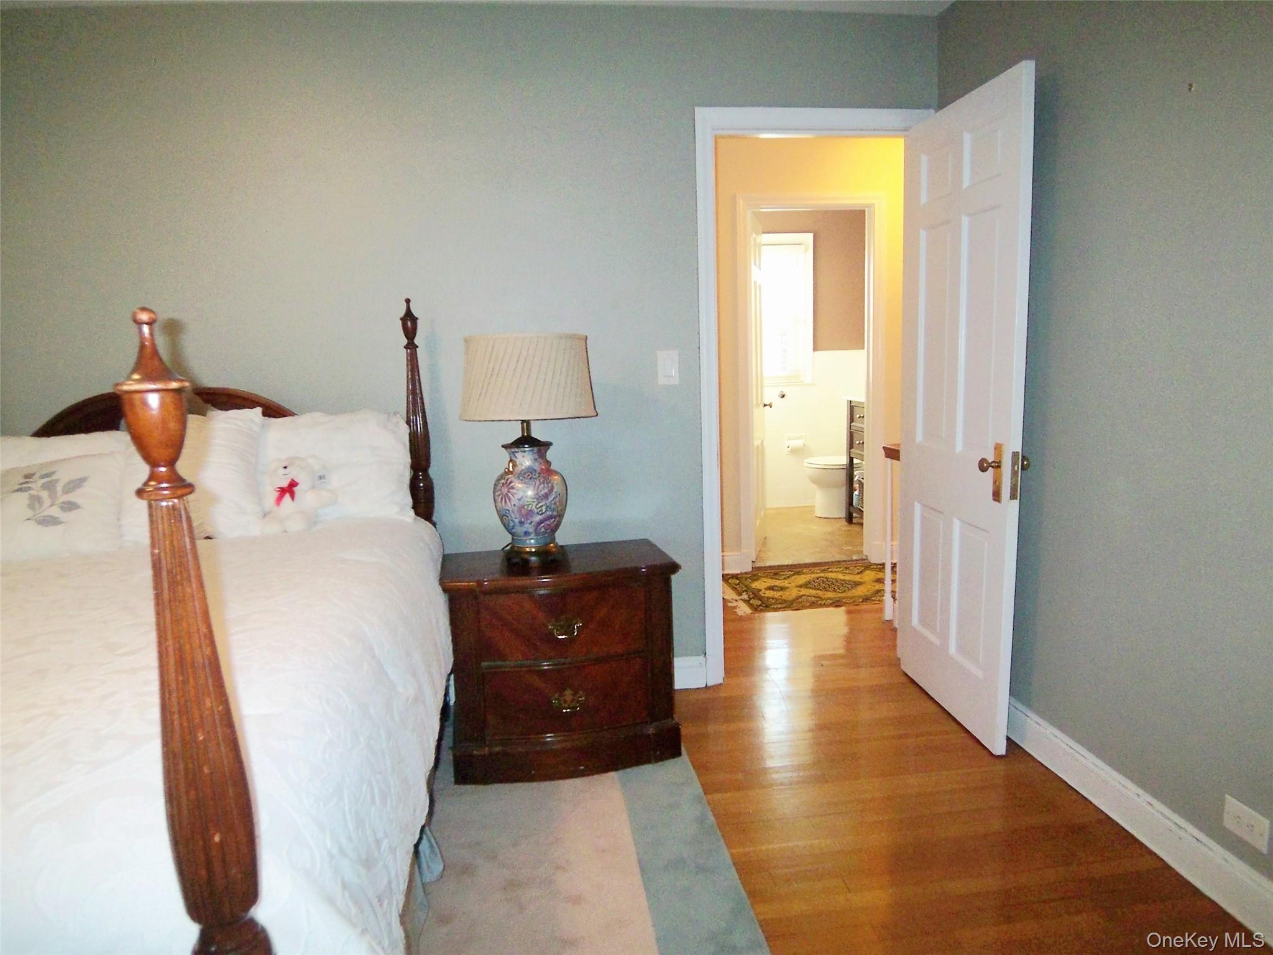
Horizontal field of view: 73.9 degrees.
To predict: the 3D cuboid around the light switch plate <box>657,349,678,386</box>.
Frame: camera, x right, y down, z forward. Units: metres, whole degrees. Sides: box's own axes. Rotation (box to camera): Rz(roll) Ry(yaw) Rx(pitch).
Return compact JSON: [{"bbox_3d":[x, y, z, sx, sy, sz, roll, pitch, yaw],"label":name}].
[{"bbox_3d":[0.111,-0.385,2.975,0.073,0.118,0.010,-3,9,-8],"label":"light switch plate"}]

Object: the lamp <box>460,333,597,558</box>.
[{"bbox_3d":[-0.326,-0.087,2.599,0.414,0.700,0.414,-3,9,-8],"label":"lamp"}]

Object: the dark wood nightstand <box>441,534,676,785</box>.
[{"bbox_3d":[-0.238,0.568,2.691,0.725,0.630,0.415,-4,10,-10],"label":"dark wood nightstand"}]

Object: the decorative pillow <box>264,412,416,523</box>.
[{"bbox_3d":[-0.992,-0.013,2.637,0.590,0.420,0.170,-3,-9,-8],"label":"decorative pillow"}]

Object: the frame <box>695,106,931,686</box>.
[{"bbox_3d":[0.645,-0.263,3.125,0.850,2.070,0.130,-3,9,-8],"label":"frame"}]

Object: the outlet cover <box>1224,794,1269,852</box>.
[{"bbox_3d":[1.298,0.738,1.804,0.010,0.074,0.114,-3,9,-8],"label":"outlet cover"}]

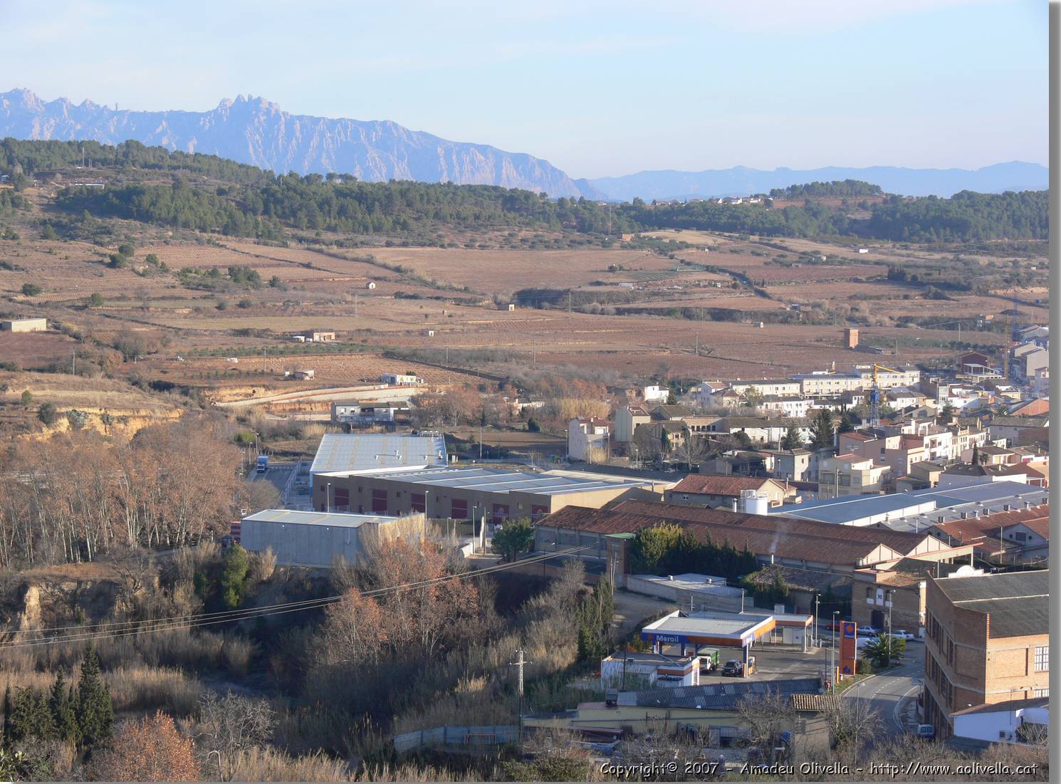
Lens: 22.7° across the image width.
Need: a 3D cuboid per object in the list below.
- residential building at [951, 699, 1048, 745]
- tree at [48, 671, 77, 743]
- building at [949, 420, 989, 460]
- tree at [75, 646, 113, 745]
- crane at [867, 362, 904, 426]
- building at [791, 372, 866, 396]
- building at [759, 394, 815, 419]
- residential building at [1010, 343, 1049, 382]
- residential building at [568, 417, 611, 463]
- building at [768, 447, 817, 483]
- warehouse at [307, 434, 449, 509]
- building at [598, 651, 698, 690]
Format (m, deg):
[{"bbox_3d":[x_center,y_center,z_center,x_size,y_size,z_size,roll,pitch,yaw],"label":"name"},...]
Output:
[{"bbox_3d":[54.830,36.350,296.040,11.500,4.400,9.000,3,5,37],"label":"residential building"},{"bbox_3d":[-51.360,34.630,290.000,3.100,7.800,3.100,0,4,0],"label":"tree"},{"bbox_3d":[119.370,13.870,743.140,10.000,8.800,19.500,3,5,40],"label":"building"},{"bbox_3d":[-44.987,31.336,271.673,3.600,10.400,3.600,0,4,0],"label":"tree"},{"bbox_3d":[108.270,2.910,803.390,4.000,21.500,34.000,0,4,-7],"label":"crane"},{"bbox_3d":[112.830,-3.220,1001.660,25.500,8.200,11.500,-1,4,-20],"label":"building"},{"bbox_3d":[86.514,4.715,901.883,19.500,7.400,7.500,-1,4,-22],"label":"building"},{"bbox_3d":[188.651,-11.000,991.961,12.500,13.500,10.500,-2,4,-25],"label":"residential building"},{"bbox_3d":[16.700,13.070,729.930,7.200,11.200,13.500,-1,4,-19],"label":"residential building"},{"bbox_3d":[63.802,17.530,637.557,7.000,7.300,9.300,3,5,42],"label":"building"},{"bbox_3d":[-36.870,19.263,655.820,31.700,8.000,97.000,0,4,-3],"label":"warehouse"},{"bbox_3d":[16.460,38.310,358.530,12.100,3.800,7.200,2,4,23],"label":"building"}]

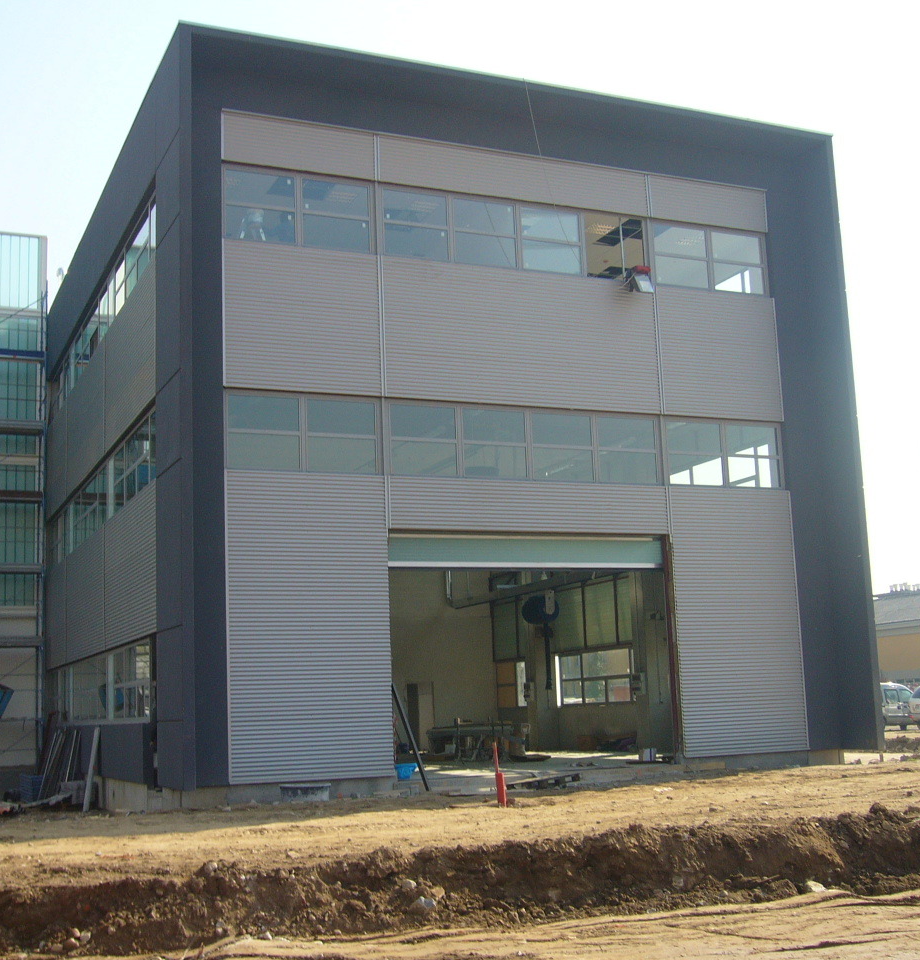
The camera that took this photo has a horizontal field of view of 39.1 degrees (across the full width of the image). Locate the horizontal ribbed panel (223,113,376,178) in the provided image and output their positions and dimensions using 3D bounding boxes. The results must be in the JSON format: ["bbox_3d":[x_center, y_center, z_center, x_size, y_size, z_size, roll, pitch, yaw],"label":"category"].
[{"bbox_3d":[-2.936,-6.171,23.948,2.899,0.974,0.100,2,-10,-24],"label":"horizontal ribbed panel"}]

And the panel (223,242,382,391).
[{"bbox_3d":[-2.808,-2.905,23.398,2.899,2.720,0.100,2,-10,-24],"label":"panel"}]

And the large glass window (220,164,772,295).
[{"bbox_3d":[1.198,-4.818,25.778,12.062,1.470,0.100,2,-10,-24],"label":"large glass window"}]

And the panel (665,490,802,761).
[{"bbox_3d":[5.645,2.793,26.165,2.946,5.297,0.100,2,-10,-24],"label":"panel"}]

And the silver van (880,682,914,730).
[{"bbox_3d":[15.828,8.367,47.587,4.150,1.800,1.720,2,-10,-24],"label":"silver van"}]

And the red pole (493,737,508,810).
[{"bbox_3d":[0.620,4.612,20.300,0.140,1.060,0.140,-6,-9,0],"label":"red pole"}]

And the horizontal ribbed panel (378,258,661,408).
[{"bbox_3d":[1.302,-2.757,25.231,5.986,2.720,0.100,2,-10,-24],"label":"horizontal ribbed panel"}]

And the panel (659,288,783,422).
[{"bbox_3d":[5.431,-2.614,27.206,3.033,2.739,0.100,2,-10,-24],"label":"panel"}]

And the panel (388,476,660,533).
[{"bbox_3d":[1.418,0.523,24.803,6.051,0.993,0.100,2,-10,-24],"label":"panel"}]

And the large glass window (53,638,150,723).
[{"bbox_3d":[-8.337,4.800,29.569,0.100,1.500,13.500,2,-10,-24],"label":"large glass window"}]

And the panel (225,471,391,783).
[{"bbox_3d":[-2.596,2.498,22.488,2.899,5.297,0.100,2,-10,-24],"label":"panel"}]

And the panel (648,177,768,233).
[{"bbox_3d":[5.300,-5.893,27.751,3.033,0.975,0.100,2,-10,-24],"label":"panel"}]

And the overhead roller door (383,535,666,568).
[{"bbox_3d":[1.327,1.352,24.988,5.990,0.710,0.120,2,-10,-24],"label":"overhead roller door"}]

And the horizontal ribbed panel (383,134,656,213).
[{"bbox_3d":[1.157,-6.037,25.895,6.051,0.975,0.100,2,-10,-24],"label":"horizontal ribbed panel"}]

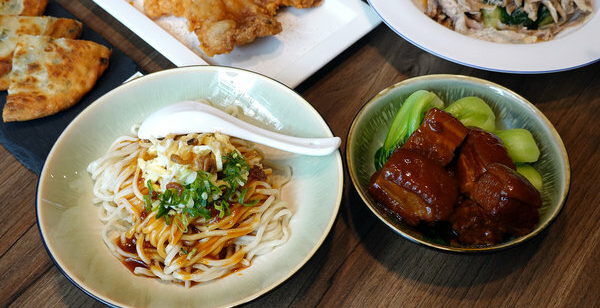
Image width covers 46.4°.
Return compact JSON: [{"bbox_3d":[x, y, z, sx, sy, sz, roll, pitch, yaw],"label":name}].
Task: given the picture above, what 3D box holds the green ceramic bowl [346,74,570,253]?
[{"bbox_3d":[0.112,0.017,0.522,0.158,0.056,0.158,0,53,0],"label":"green ceramic bowl"}]

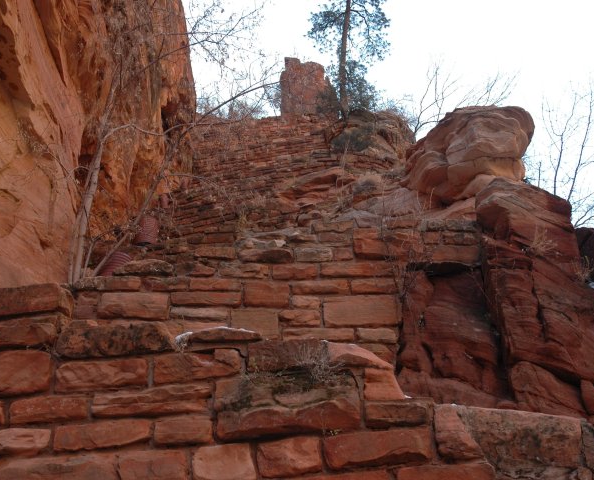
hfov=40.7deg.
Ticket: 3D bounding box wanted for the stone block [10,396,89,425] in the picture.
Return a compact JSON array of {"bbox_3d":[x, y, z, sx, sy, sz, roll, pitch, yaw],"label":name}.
[{"bbox_3d":[-1.408,1.018,4.723,0.470,0.143,0.250,-6,-19,6],"label":"stone block"}]

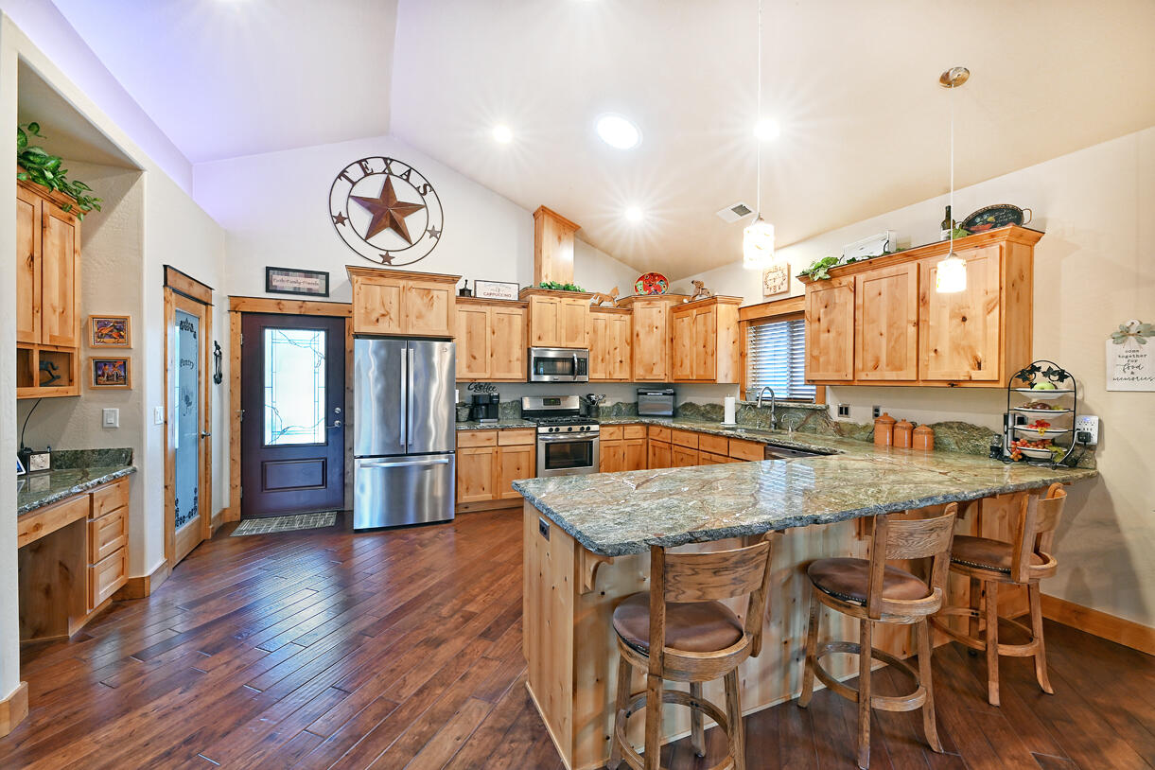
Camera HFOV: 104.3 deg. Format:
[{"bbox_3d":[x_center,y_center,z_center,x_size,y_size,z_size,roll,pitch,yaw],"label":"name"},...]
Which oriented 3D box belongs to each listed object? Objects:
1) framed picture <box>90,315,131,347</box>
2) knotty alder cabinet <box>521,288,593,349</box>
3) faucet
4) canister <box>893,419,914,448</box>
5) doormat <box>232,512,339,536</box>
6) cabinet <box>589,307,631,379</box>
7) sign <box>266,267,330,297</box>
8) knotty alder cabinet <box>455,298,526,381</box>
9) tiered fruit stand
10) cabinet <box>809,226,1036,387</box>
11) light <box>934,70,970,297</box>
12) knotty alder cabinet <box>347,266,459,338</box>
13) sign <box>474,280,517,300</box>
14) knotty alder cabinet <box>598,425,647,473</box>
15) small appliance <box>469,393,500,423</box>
[{"bbox_3d":[-2.901,-0.331,2.784,0.199,0.203,0.025,0,0,-24],"label":"framed picture"},{"bbox_3d":[-0.285,-0.773,5.536,0.840,0.675,0.490,0,0,-24],"label":"knotty alder cabinet"},{"bbox_3d":[1.866,0.237,4.420,0.260,0.440,0.080,0,0,-24],"label":"faucet"},{"bbox_3d":[2.455,0.361,3.376,0.120,0.214,0.120,0,0,-24],"label":"canister"},{"bbox_3d":[-2.825,1.342,4.371,0.820,0.012,0.530,0,0,-23],"label":"doormat"},{"bbox_3d":[0.365,-0.491,5.804,0.645,0.926,0.350,0,0,-23],"label":"cabinet"},{"bbox_3d":[-2.871,-1.055,4.622,0.557,0.257,0.025,0,0,-24],"label":"sign"},{"bbox_3d":[-1.040,-0.496,5.261,0.870,0.932,0.380,0,0,-24],"label":"knotty alder cabinet"},{"bbox_3d":[2.690,0.168,2.601,0.310,0.615,0.250,0,0,14],"label":"tiered fruit stand"},{"bbox_3d":[2.365,-0.454,3.302,0.400,0.931,1.445,0,0,-24],"label":"cabinet"},{"bbox_3d":[2.013,-1.088,2.410,0.127,1.180,0.127,0,0,-23],"label":"light"},{"bbox_3d":[-1.821,-0.800,4.743,1.078,0.645,0.680,0,0,-24],"label":"knotty alder cabinet"},{"bbox_3d":[-0.913,-1.068,5.115,0.525,0.203,0.030,0,0,-24],"label":"sign"},{"bbox_3d":[0.435,0.923,5.764,0.660,0.880,0.635,0,0,-24],"label":"knotty alder cabinet"},{"bbox_3d":[-1.065,0.266,5.192,0.290,0.335,0.280,0,0,-24],"label":"small appliance"}]

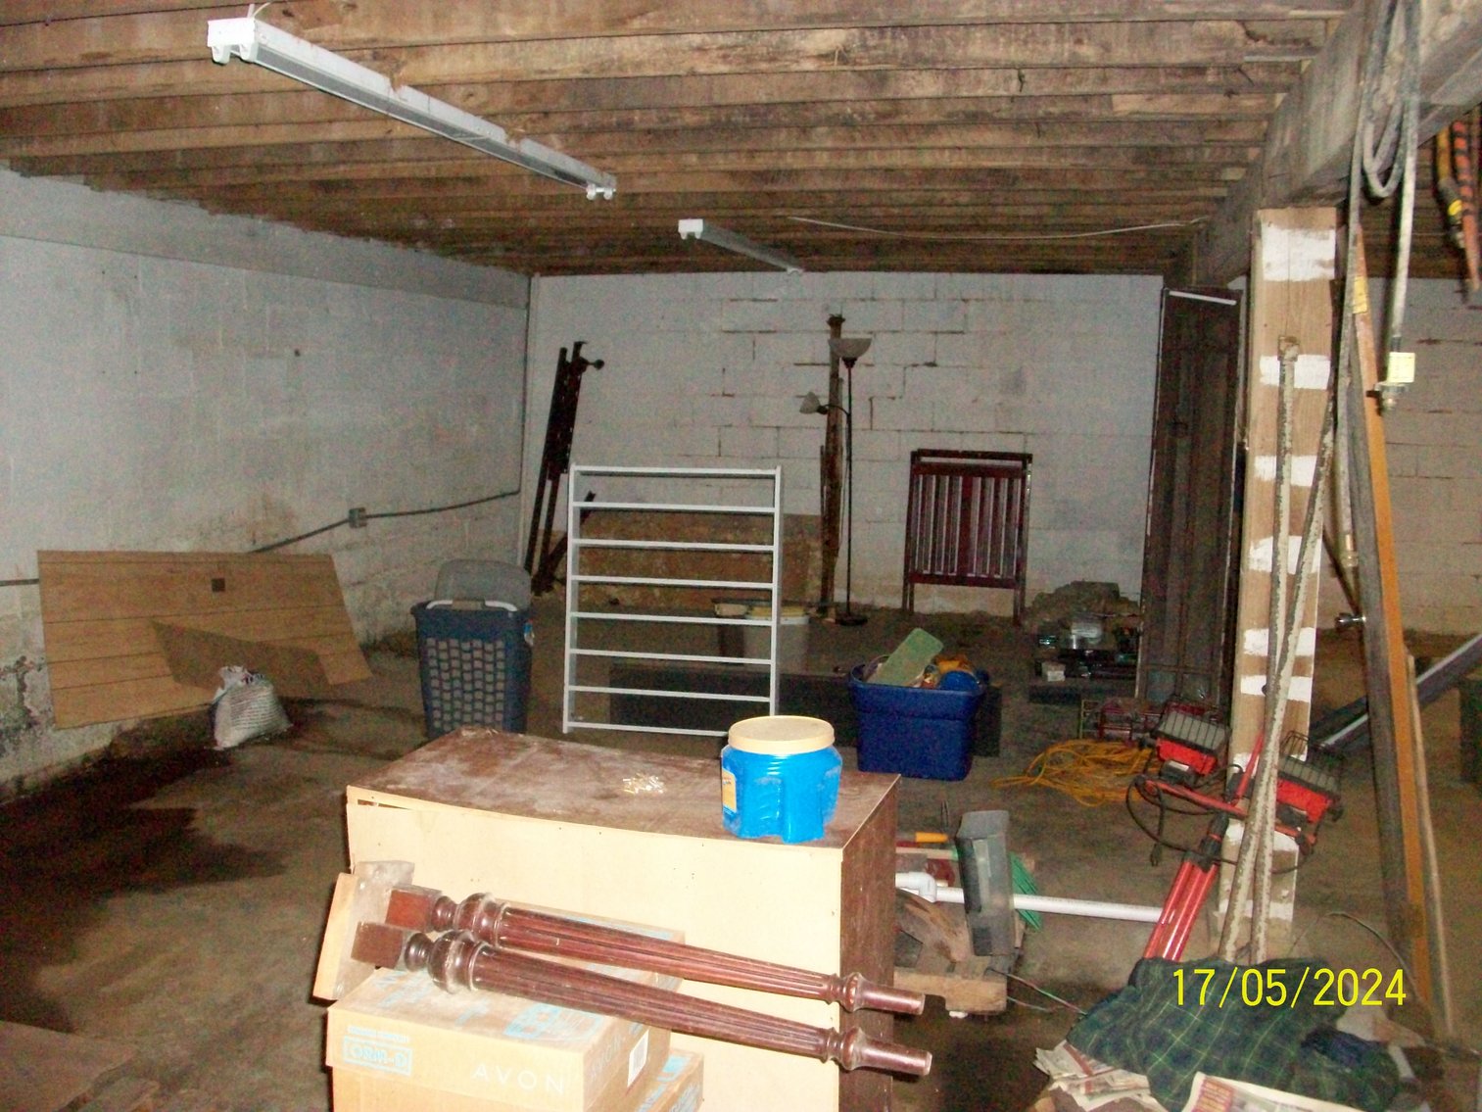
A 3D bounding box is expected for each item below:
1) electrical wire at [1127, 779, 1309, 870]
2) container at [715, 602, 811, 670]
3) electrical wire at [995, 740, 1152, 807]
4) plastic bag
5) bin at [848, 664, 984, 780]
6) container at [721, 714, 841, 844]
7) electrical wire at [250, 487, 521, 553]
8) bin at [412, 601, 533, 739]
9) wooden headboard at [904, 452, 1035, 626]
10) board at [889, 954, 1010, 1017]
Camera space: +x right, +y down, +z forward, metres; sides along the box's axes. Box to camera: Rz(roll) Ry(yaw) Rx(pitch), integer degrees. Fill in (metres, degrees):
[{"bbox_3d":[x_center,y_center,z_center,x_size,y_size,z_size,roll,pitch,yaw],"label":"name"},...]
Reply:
[{"bbox_3d":[1.309,0.743,4.000,0.500,0.250,0.170,2,7,13],"label":"electrical wire"},{"bbox_3d":[0.099,0.482,7.023,0.420,0.400,0.330,2,7,13],"label":"container"},{"bbox_3d":[1.341,0.821,5.776,0.640,0.060,0.900,2,7,13],"label":"electrical wire"},{"bbox_3d":[-2.043,0.598,6.086,0.290,0.330,0.250,1,7,2],"label":"plastic bag"},{"bbox_3d":[0.705,0.657,5.777,0.500,0.365,0.410,4,7,22],"label":"bin"},{"bbox_3d":[0.057,0.298,1.972,0.158,0.143,0.158,1,7,0],"label":"container"},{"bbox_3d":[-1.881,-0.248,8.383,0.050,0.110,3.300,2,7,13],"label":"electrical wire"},{"bbox_3d":[-1.090,0.485,6.049,0.455,0.590,0.330,2,7,9],"label":"bin"},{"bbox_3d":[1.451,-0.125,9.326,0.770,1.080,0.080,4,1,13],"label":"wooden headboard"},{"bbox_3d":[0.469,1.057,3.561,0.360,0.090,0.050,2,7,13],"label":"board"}]

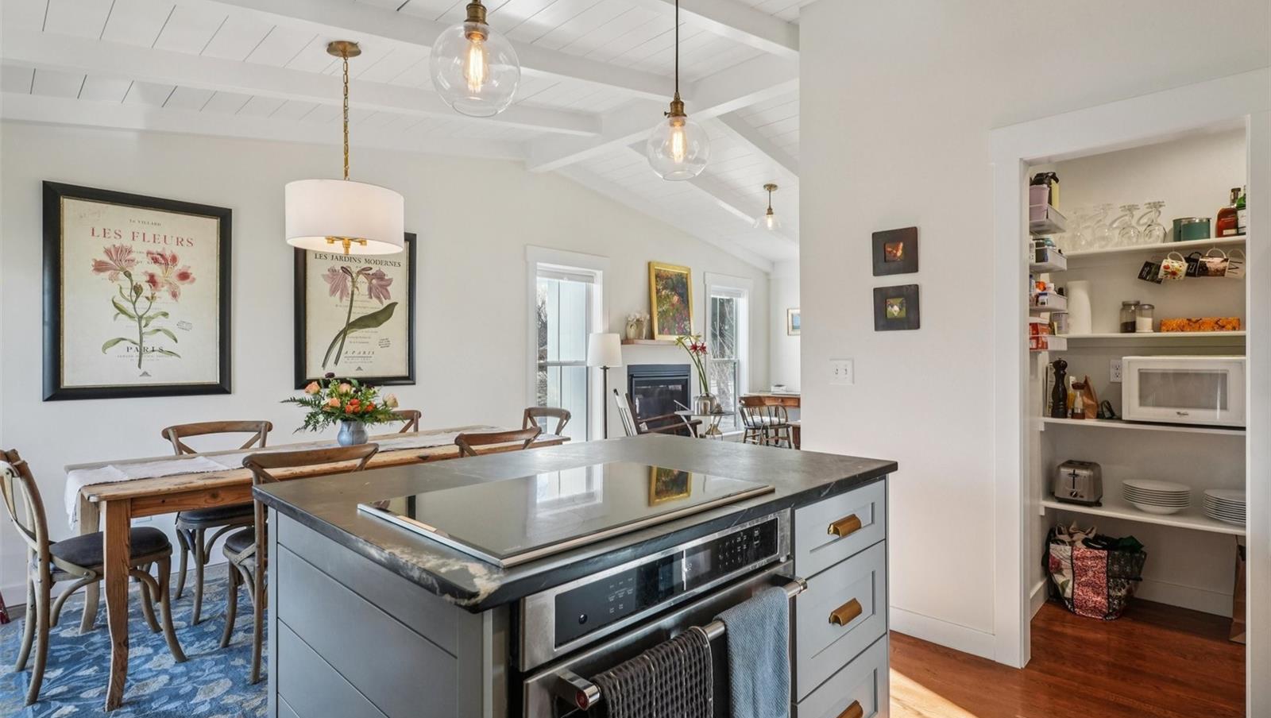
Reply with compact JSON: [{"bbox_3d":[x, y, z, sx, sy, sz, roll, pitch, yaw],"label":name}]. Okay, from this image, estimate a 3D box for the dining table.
[{"bbox_3d":[-1.427,0.855,2.937,2.120,0.770,0.780,0,0,-43],"label":"dining table"}]

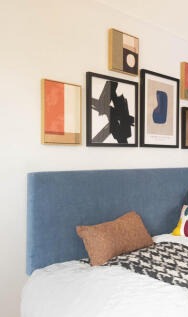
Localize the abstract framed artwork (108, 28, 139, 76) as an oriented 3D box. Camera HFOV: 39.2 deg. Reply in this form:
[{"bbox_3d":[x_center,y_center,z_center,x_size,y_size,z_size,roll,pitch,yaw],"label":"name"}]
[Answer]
[{"bbox_3d":[0.218,-0.762,1.933,0.260,0.292,0.040,0,0,-36],"label":"abstract framed artwork"}]

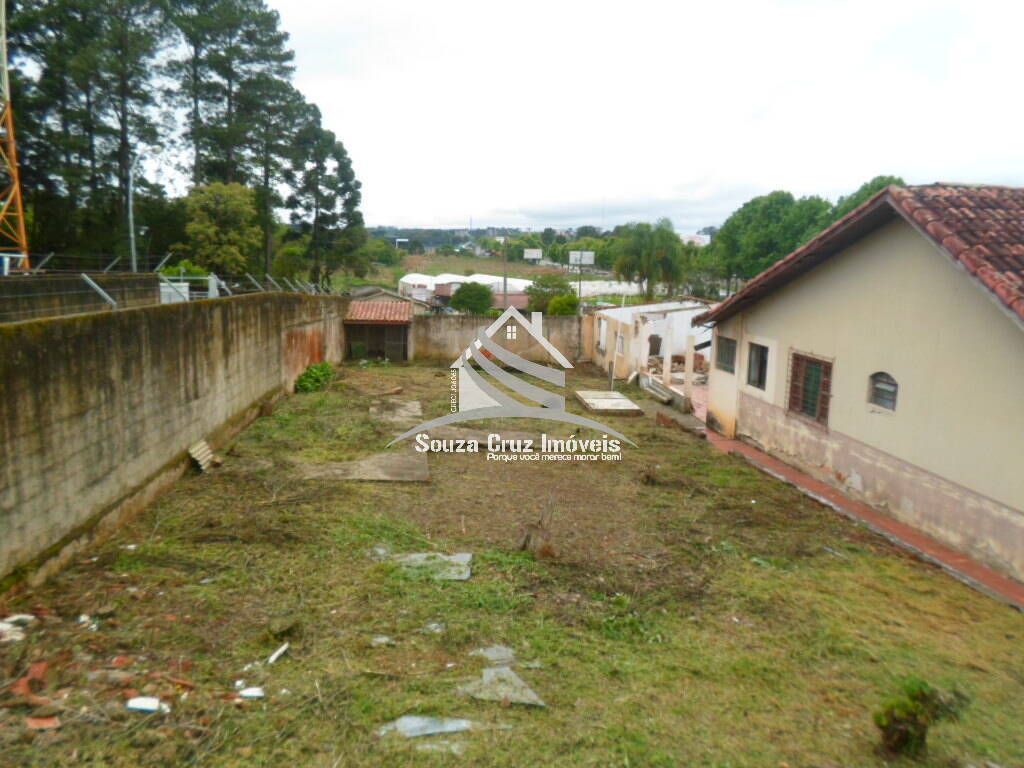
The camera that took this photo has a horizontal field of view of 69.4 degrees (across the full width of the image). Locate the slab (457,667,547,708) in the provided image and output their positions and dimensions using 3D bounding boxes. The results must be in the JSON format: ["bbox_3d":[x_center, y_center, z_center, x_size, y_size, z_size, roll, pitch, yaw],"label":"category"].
[{"bbox_3d":[-0.073,2.275,5.571,0.650,0.050,0.450,-1,10,-8],"label":"slab"}]

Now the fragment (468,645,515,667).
[{"bbox_3d":[-0.166,2.385,6.460,0.411,0.040,0.351,0,9,0],"label":"fragment"}]

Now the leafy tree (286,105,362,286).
[{"bbox_3d":[-20.284,-20.338,80.000,8.222,19.797,8.222,-1,10,-5],"label":"leafy tree"}]

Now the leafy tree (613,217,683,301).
[{"bbox_3d":[14.550,-13.469,80.000,7.789,8.871,7.789,-1,10,-5],"label":"leafy tree"}]

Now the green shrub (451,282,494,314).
[{"bbox_3d":[-2.350,-4.849,44.000,2.618,2.380,2.618,-1,10,-5],"label":"green shrub"}]

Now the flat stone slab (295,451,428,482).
[{"bbox_3d":[-2.302,1.361,11.867,1.950,0.090,1.700,0,9,-6],"label":"flat stone slab"}]

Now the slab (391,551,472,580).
[{"bbox_3d":[-0.829,1.865,7.561,0.820,0.050,0.660,0,10,-2],"label":"slab"}]

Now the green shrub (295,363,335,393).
[{"bbox_3d":[-4.549,-0.160,17.142,0.750,0.560,0.850,0,10,-4],"label":"green shrub"}]

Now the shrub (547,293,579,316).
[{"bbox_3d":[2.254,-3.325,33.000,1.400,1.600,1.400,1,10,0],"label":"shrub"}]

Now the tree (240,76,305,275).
[{"bbox_3d":[-18.784,-16.039,58.000,5.000,16.000,4.800,-3,11,-18],"label":"tree"}]

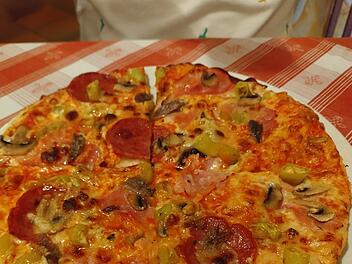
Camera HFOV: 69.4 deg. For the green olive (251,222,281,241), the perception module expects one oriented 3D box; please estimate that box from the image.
[{"bbox_3d":[0.056,0.062,0.159,0.018,0.007,0.011,8,43,13],"label":"green olive"}]

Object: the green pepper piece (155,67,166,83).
[{"bbox_3d":[-0.019,-0.072,0.316,0.014,0.009,0.021,-3,41,0],"label":"green pepper piece"}]

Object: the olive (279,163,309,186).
[{"bbox_3d":[0.088,0.032,0.191,0.022,0.011,0.016,-3,41,0],"label":"olive"}]

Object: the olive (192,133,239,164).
[{"bbox_3d":[0.033,0.014,0.215,0.040,0.011,0.019,14,44,18],"label":"olive"}]

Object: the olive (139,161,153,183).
[{"bbox_3d":[-0.024,0.031,0.200,0.011,0.008,0.017,-3,41,0],"label":"olive"}]

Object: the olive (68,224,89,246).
[{"bbox_3d":[-0.062,0.066,0.162,0.013,0.008,0.013,-3,41,0],"label":"olive"}]

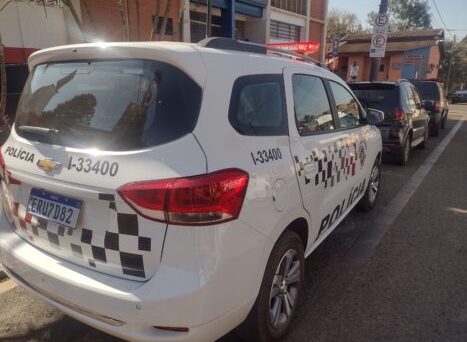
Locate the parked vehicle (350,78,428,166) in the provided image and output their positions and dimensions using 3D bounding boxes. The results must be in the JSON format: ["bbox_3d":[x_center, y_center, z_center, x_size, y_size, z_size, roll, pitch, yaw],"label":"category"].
[{"bbox_3d":[3.266,-1.217,8.210,1.700,1.580,4.120,8,15,33],"label":"parked vehicle"}]

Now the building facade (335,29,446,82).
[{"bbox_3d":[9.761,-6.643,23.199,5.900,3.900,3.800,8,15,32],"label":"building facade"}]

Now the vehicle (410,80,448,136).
[{"bbox_3d":[6.114,-2.196,12.307,1.730,1.660,4.200,8,15,33],"label":"vehicle"}]

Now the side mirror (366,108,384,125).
[{"bbox_3d":[1.363,-0.521,3.488,0.190,0.160,0.120,7,15,31],"label":"side mirror"}]

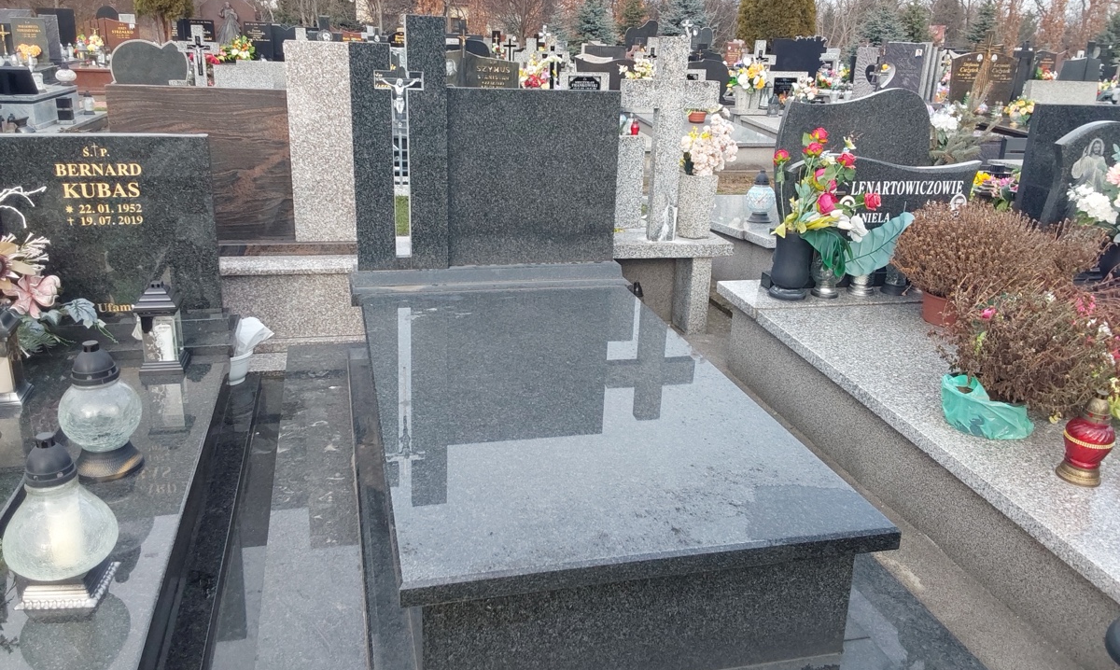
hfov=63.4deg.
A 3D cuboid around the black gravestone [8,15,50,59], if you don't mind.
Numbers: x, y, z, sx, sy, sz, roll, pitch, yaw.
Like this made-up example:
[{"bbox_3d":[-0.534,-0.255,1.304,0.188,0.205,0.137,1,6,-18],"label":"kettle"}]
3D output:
[{"bbox_3d":[-8.494,-4.729,14.509,0.660,0.780,0.200,-3,18,-14],"label":"black gravestone"}]

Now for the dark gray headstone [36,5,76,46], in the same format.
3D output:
[{"bbox_3d":[-8.334,-5.071,15.007,0.540,0.660,0.100,-3,20,-13],"label":"dark gray headstone"}]

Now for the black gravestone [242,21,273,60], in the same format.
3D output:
[{"bbox_3d":[-5.753,-5.567,17.374,0.510,0.820,0.090,-1,19,-9],"label":"black gravestone"}]

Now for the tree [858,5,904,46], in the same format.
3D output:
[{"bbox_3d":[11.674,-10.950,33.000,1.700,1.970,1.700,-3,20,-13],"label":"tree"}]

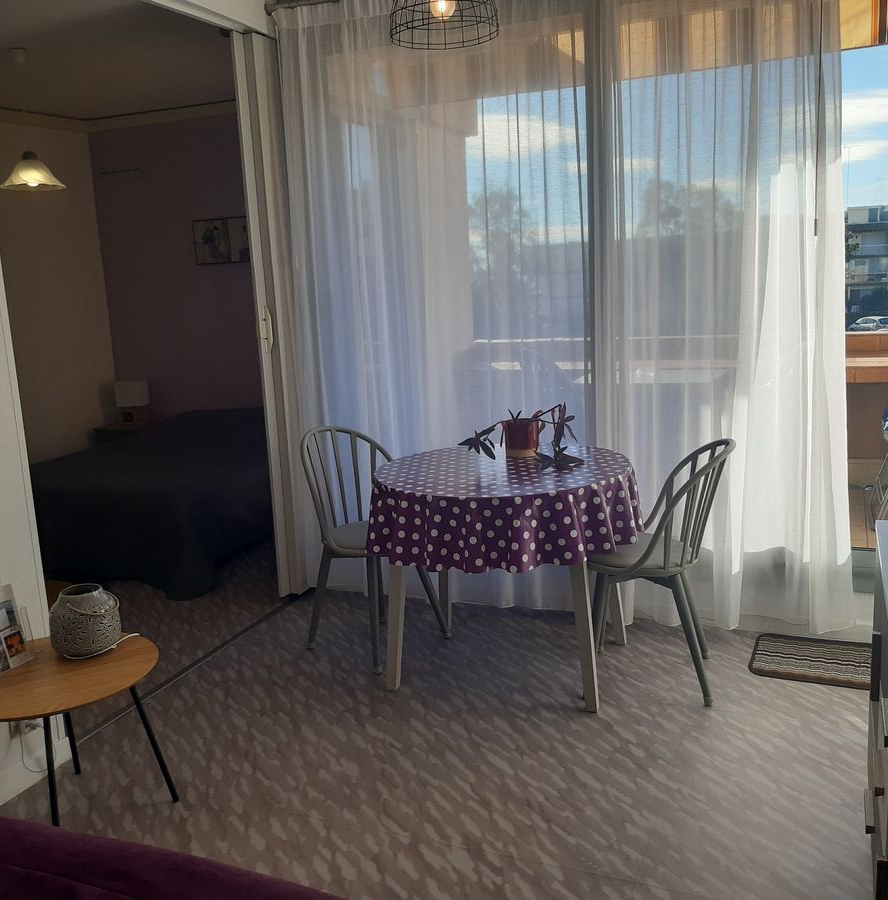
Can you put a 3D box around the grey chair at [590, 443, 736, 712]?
[{"bbox_3d":[0.730,0.372,3.079,0.500,0.840,0.450,0,11,16],"label":"grey chair"}]

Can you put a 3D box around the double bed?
[{"bbox_3d":[-1.466,0.223,5.119,1.450,0.580,1.930,1,12,22],"label":"double bed"}]

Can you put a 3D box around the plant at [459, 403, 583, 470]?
[{"bbox_3d":[0.259,-0.062,3.220,0.430,0.195,0.340,-3,11,0],"label":"plant"}]

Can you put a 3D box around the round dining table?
[{"bbox_3d":[0.222,0.417,3.221,0.940,0.750,0.940,-3,11,1],"label":"round dining table"}]

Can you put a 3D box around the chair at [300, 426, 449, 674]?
[{"bbox_3d":[-0.284,0.348,3.475,0.500,0.840,0.450,7,15,41],"label":"chair"}]

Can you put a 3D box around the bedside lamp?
[{"bbox_3d":[-2.101,-0.320,6.080,0.220,0.290,0.210,-7,12,-19],"label":"bedside lamp"}]

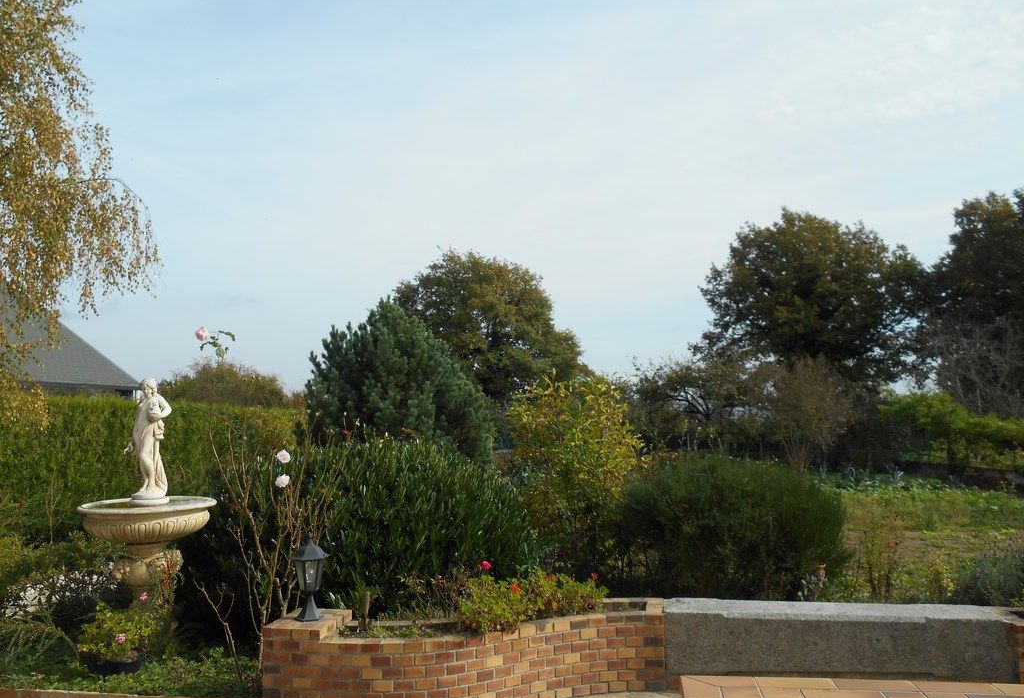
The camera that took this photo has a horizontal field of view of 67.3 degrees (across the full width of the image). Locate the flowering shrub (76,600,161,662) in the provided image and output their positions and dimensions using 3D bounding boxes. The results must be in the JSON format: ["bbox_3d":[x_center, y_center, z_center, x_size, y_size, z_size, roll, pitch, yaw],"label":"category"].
[{"bbox_3d":[-2.559,1.879,4.995,0.540,0.455,0.500,-1,-6,0],"label":"flowering shrub"}]

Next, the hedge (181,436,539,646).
[{"bbox_3d":[-1.222,1.482,6.288,2.850,1.545,1.600,-1,-6,0],"label":"hedge"}]

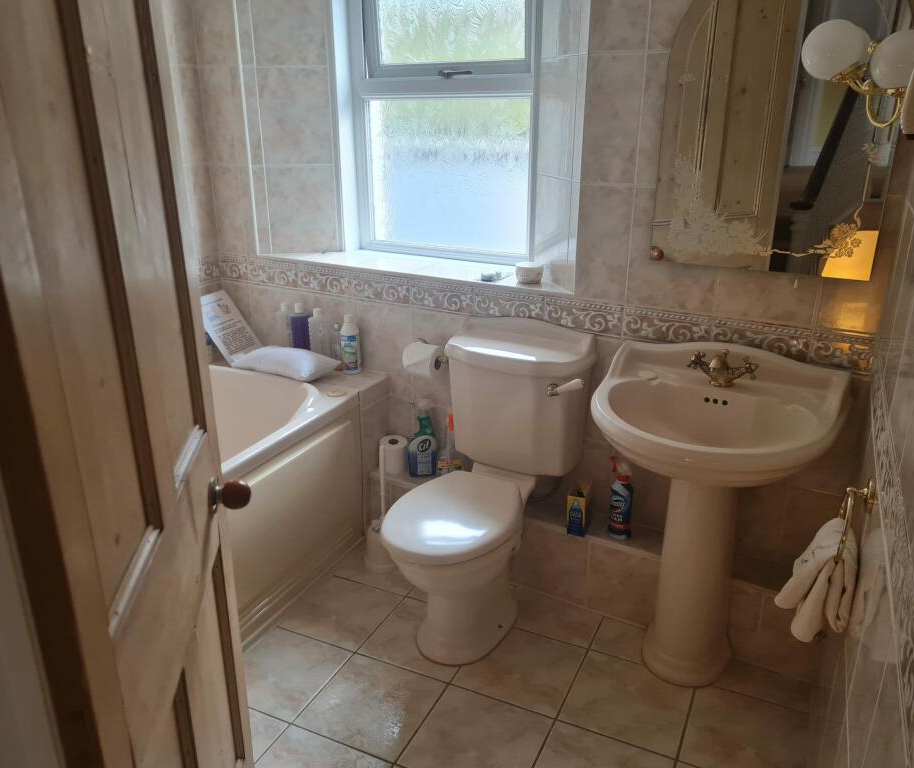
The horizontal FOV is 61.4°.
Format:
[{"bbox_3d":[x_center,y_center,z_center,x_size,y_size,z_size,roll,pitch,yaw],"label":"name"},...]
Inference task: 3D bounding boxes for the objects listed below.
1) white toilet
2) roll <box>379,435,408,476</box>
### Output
[{"bbox_3d":[0.050,0.305,2.207,0.460,0.865,0.685,12,23,30],"label":"white toilet"},{"bbox_3d":[-0.221,0.249,2.721,0.101,0.105,0.101,0,20,0],"label":"roll"}]

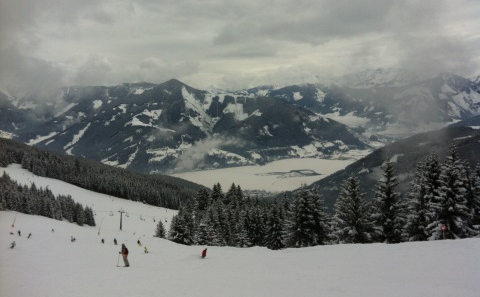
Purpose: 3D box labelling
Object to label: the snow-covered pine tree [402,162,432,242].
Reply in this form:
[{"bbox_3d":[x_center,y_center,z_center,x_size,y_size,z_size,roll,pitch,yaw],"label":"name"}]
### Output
[{"bbox_3d":[24.496,7.415,67.285,4.300,11.350,4.300,0,7,0],"label":"snow-covered pine tree"}]

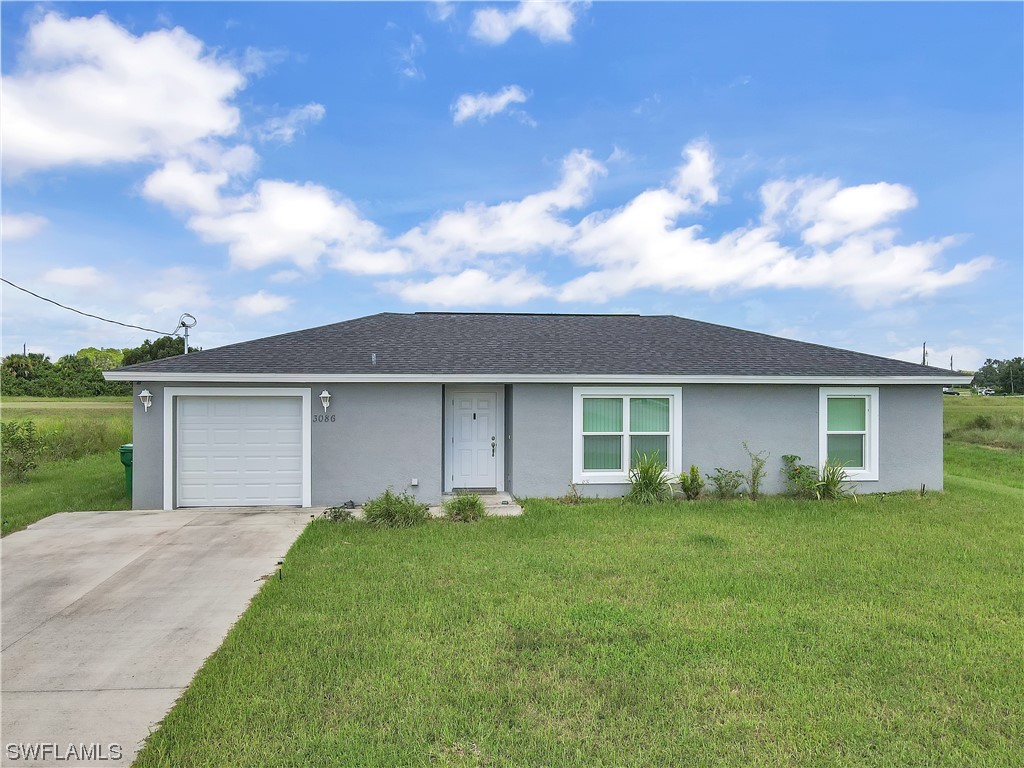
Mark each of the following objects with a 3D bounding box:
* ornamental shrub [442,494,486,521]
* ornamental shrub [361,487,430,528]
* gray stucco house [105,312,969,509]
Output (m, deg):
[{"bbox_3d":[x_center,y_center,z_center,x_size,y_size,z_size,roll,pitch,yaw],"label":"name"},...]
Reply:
[{"bbox_3d":[-0.876,2.230,13.100,0.800,0.500,0.700,0,0,-7],"label":"ornamental shrub"},{"bbox_3d":[-2.066,2.175,12.700,1.200,0.610,1.000,0,0,-7],"label":"ornamental shrub"},{"bbox_3d":[0.576,0.284,18.783,17.330,4.240,9.640,0,0,-7],"label":"gray stucco house"}]

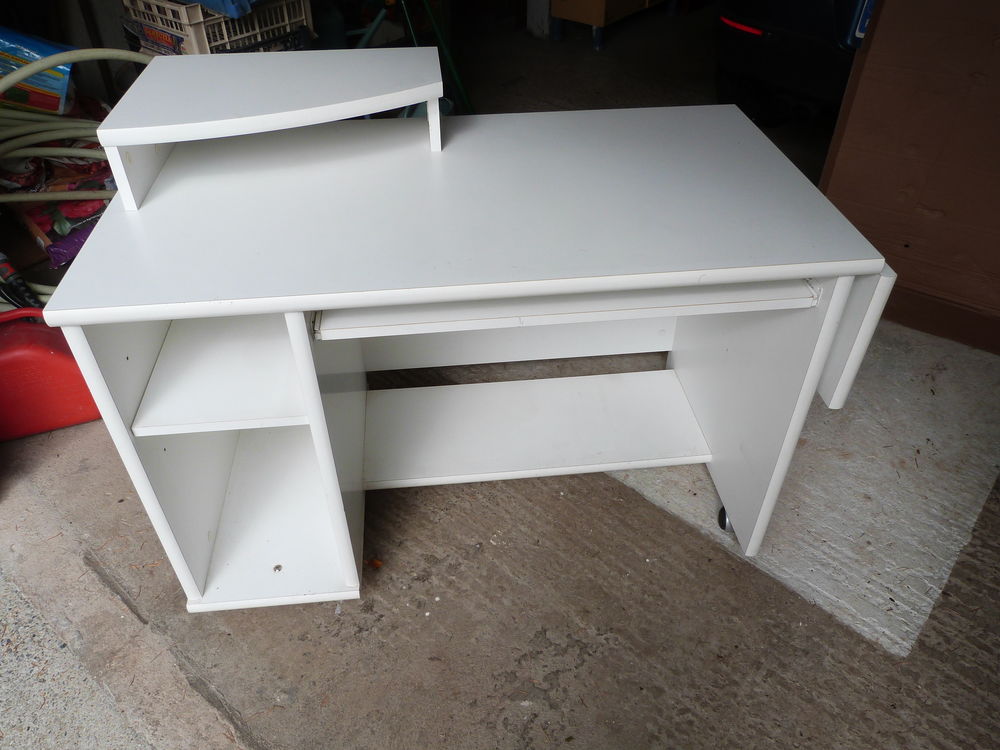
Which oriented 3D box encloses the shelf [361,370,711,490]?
[{"bbox_3d":[0.073,0.118,1.685,0.765,0.026,0.300,-4,39,-5],"label":"shelf"}]

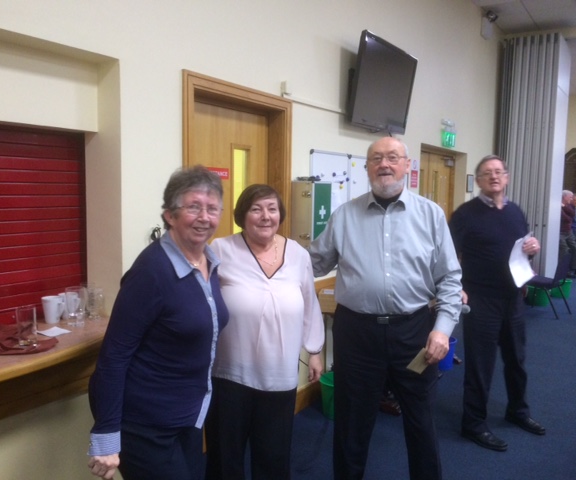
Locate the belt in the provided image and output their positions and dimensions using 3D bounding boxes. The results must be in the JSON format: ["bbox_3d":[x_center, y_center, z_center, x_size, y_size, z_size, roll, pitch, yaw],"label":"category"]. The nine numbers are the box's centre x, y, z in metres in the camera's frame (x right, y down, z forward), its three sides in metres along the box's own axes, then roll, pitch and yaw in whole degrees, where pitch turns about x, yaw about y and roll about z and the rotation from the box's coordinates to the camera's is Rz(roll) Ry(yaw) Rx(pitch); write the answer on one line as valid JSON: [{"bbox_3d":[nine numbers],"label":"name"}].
[{"bbox_3d":[0.404,0.309,2.270,0.395,0.050,0.300,2,5,12],"label":"belt"}]

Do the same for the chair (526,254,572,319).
[{"bbox_3d":[3.354,0.554,6.983,0.480,0.800,0.540,-4,7,-41],"label":"chair"}]

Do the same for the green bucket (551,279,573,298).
[{"bbox_3d":[4.157,0.735,8.134,0.300,0.250,0.300,4,6,33],"label":"green bucket"}]

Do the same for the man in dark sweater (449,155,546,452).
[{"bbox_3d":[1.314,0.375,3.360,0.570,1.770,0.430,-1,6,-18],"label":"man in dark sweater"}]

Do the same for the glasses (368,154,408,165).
[{"bbox_3d":[0.423,-0.337,2.270,0.140,0.042,0.140,3,6,21],"label":"glasses"}]

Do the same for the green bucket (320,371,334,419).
[{"bbox_3d":[0.374,1.092,3.734,0.300,0.245,0.300,1,5,0],"label":"green bucket"}]

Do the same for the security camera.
[{"bbox_3d":[2.758,-3.022,7.250,0.150,0.150,0.180,0,15,-9],"label":"security camera"}]

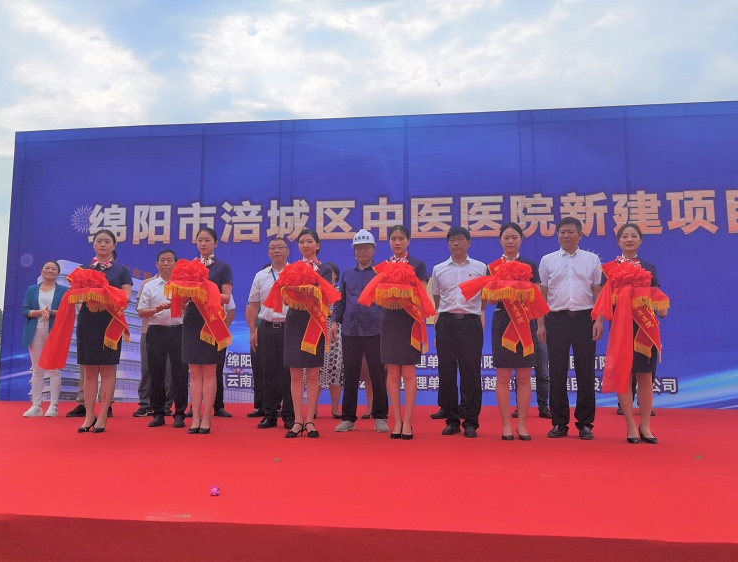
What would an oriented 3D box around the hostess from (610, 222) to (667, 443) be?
[{"bbox_3d":[2.020,0.385,4.458,0.510,1.682,0.420,-1,-6,12],"label":"hostess"}]

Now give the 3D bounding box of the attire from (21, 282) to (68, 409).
[{"bbox_3d":[-3.409,0.670,6.144,0.490,1.316,0.320,2,-7,-15],"label":"attire"}]

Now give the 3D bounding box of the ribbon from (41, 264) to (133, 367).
[{"bbox_3d":[-2.352,0.298,4.834,0.680,0.817,0.450,-1,-6,8],"label":"ribbon"}]

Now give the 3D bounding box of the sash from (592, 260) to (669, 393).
[{"bbox_3d":[1.924,0.329,4.303,0.530,0.940,0.450,-1,-6,12],"label":"sash"}]

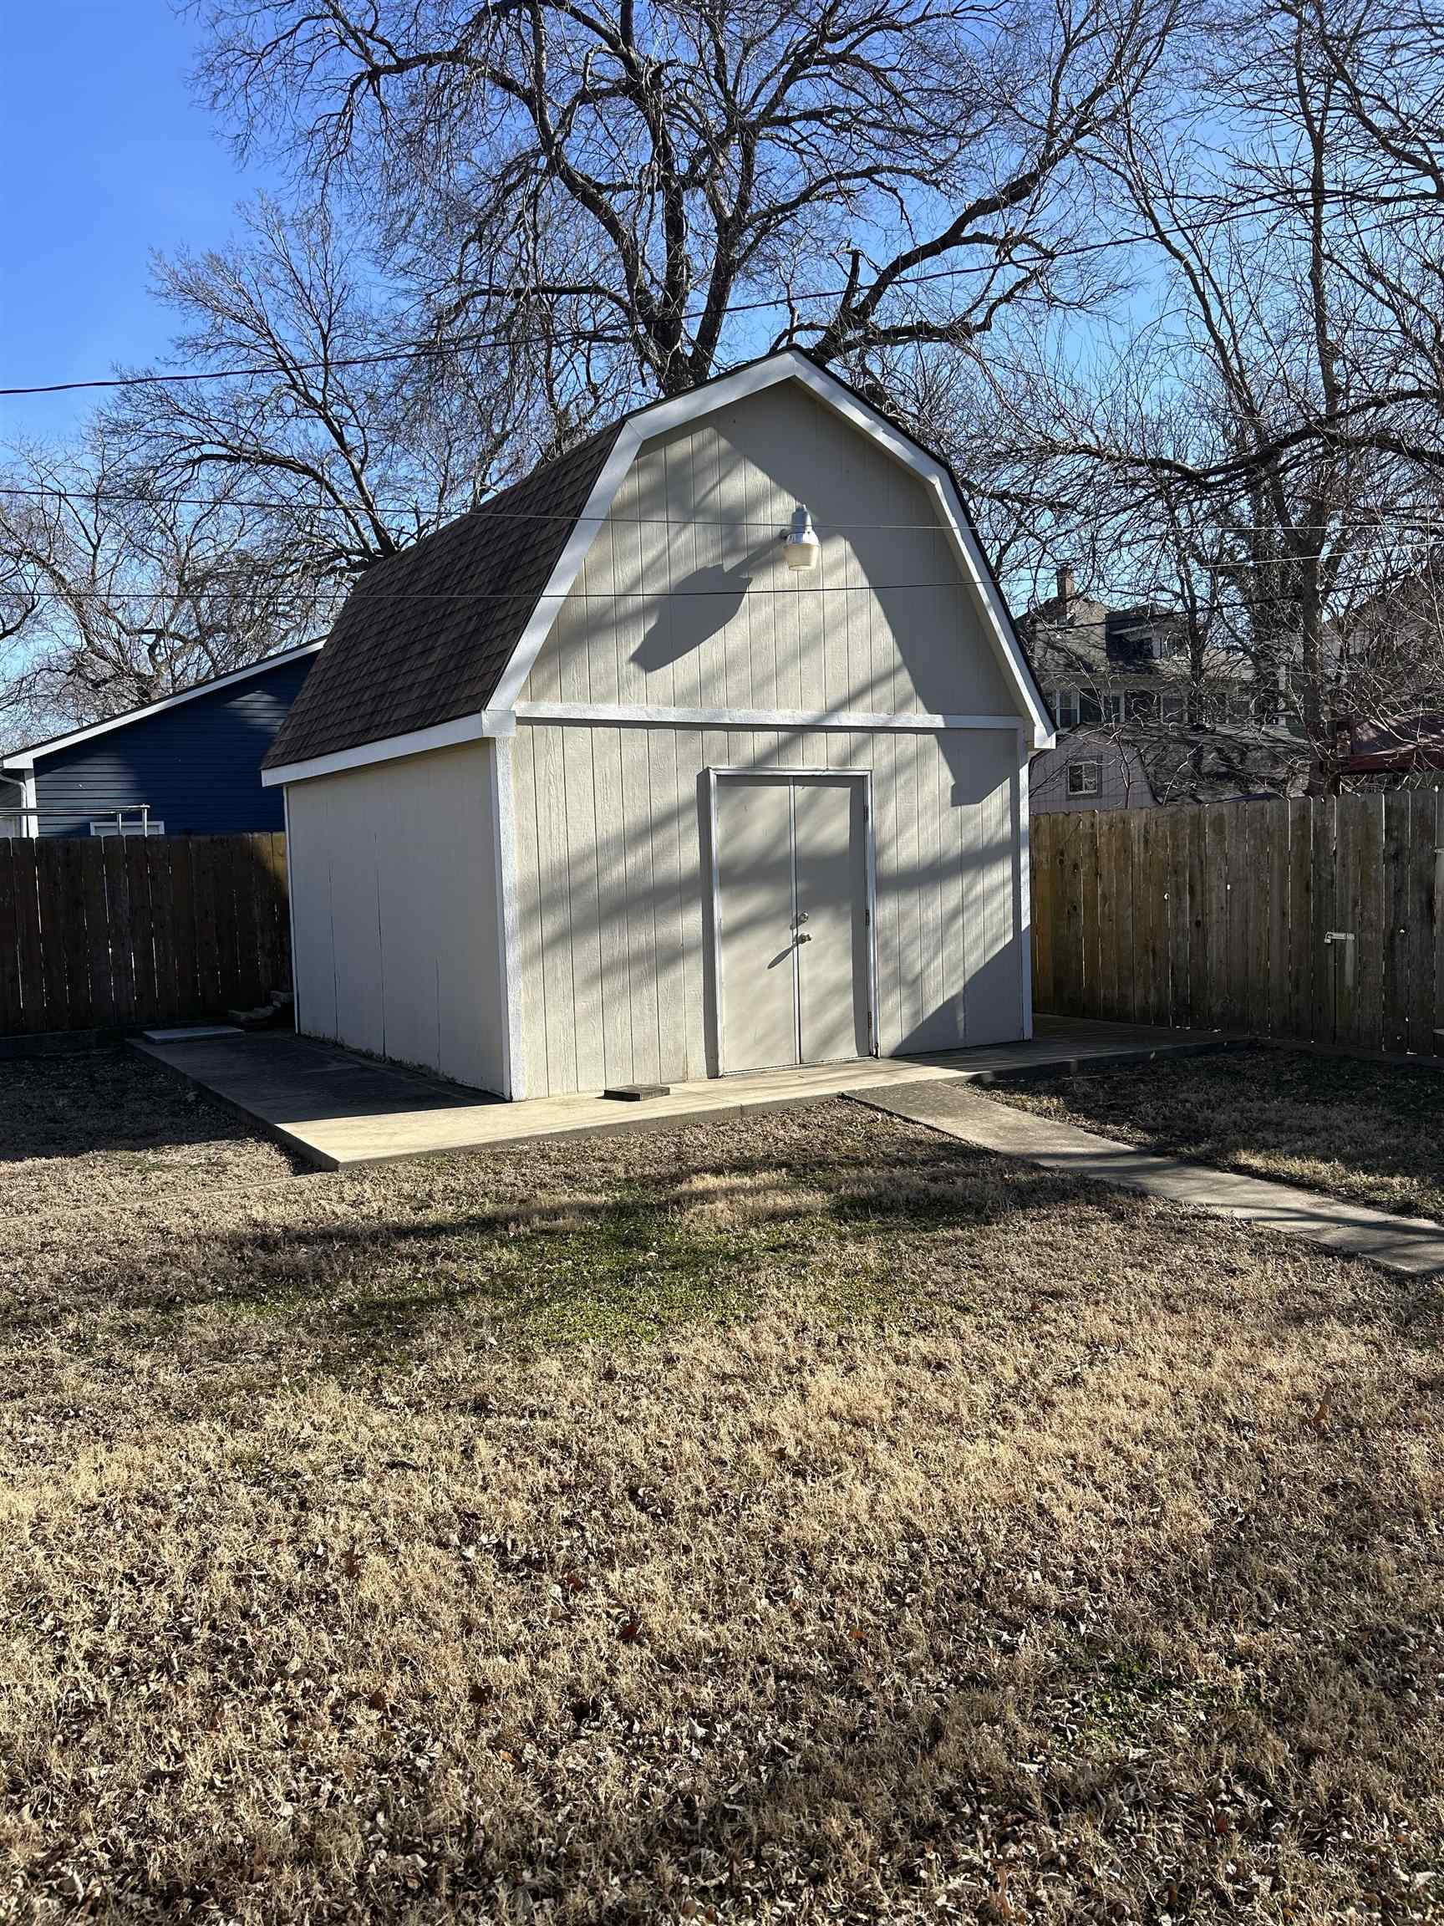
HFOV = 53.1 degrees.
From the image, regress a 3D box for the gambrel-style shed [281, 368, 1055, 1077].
[{"bbox_3d":[-0.801,-1.798,12.066,4.708,4.840,5.216,-4,5,-31],"label":"gambrel-style shed"}]

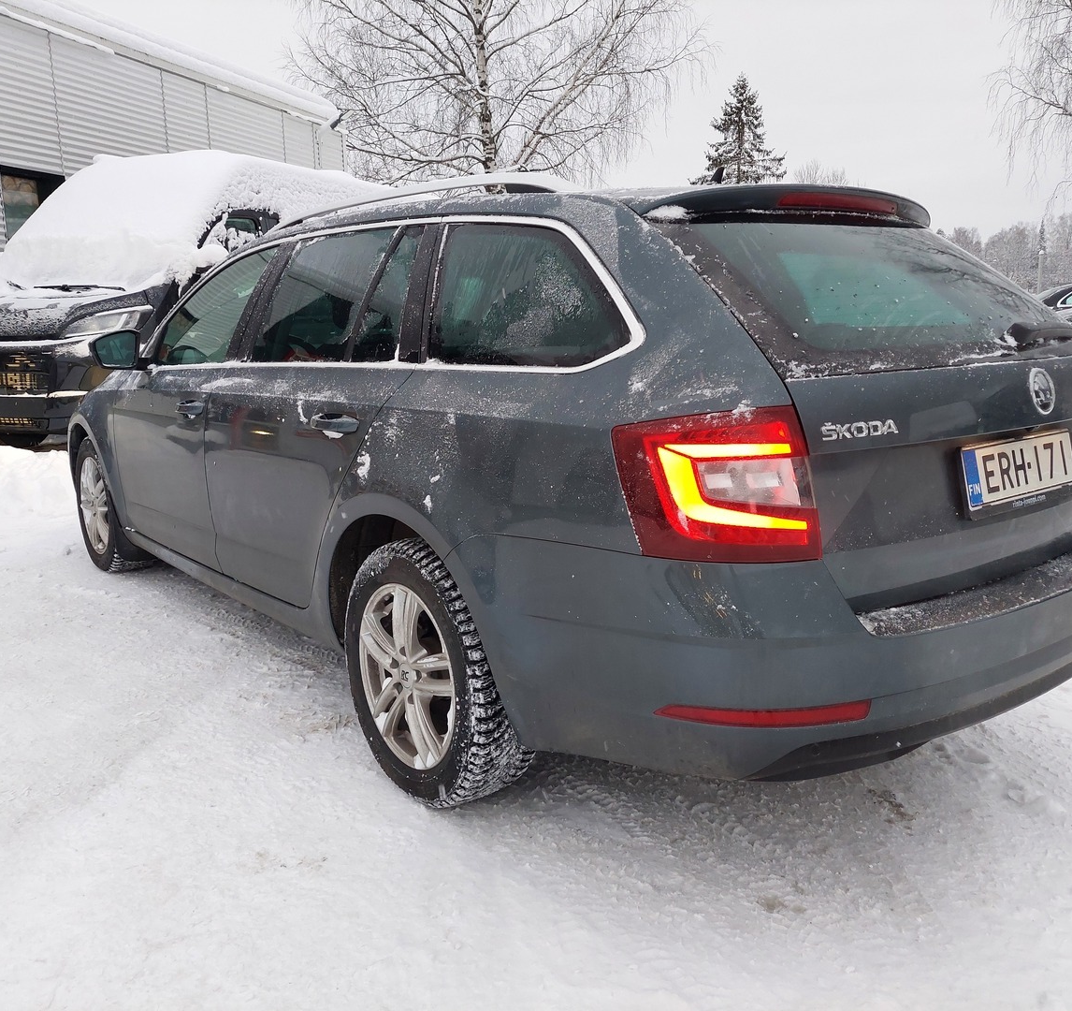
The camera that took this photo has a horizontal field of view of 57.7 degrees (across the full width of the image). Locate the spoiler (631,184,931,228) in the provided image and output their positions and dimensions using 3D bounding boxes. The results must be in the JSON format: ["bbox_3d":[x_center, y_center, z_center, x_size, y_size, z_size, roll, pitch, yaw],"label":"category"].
[{"bbox_3d":[0.642,-0.698,2.276,1.100,0.090,0.230,-9,14,-37],"label":"spoiler"}]

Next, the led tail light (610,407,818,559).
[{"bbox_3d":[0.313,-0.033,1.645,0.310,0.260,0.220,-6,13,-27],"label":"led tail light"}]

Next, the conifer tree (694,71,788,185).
[{"bbox_3d":[10.061,-14.494,47.030,5.400,11.950,5.400,0,11,0],"label":"conifer tree"}]

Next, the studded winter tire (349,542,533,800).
[{"bbox_3d":[-0.236,0.393,2.385,0.205,0.630,0.630,-9,14,-37],"label":"studded winter tire"}]

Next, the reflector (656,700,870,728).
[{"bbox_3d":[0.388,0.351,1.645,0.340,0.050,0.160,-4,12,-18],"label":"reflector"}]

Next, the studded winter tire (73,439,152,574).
[{"bbox_3d":[-1.903,-0.012,4.447,0.205,0.630,0.630,-9,14,-37],"label":"studded winter tire"}]

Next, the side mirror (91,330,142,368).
[{"bbox_3d":[-1.623,-0.601,3.742,0.200,0.150,0.120,-9,14,-37],"label":"side mirror"}]

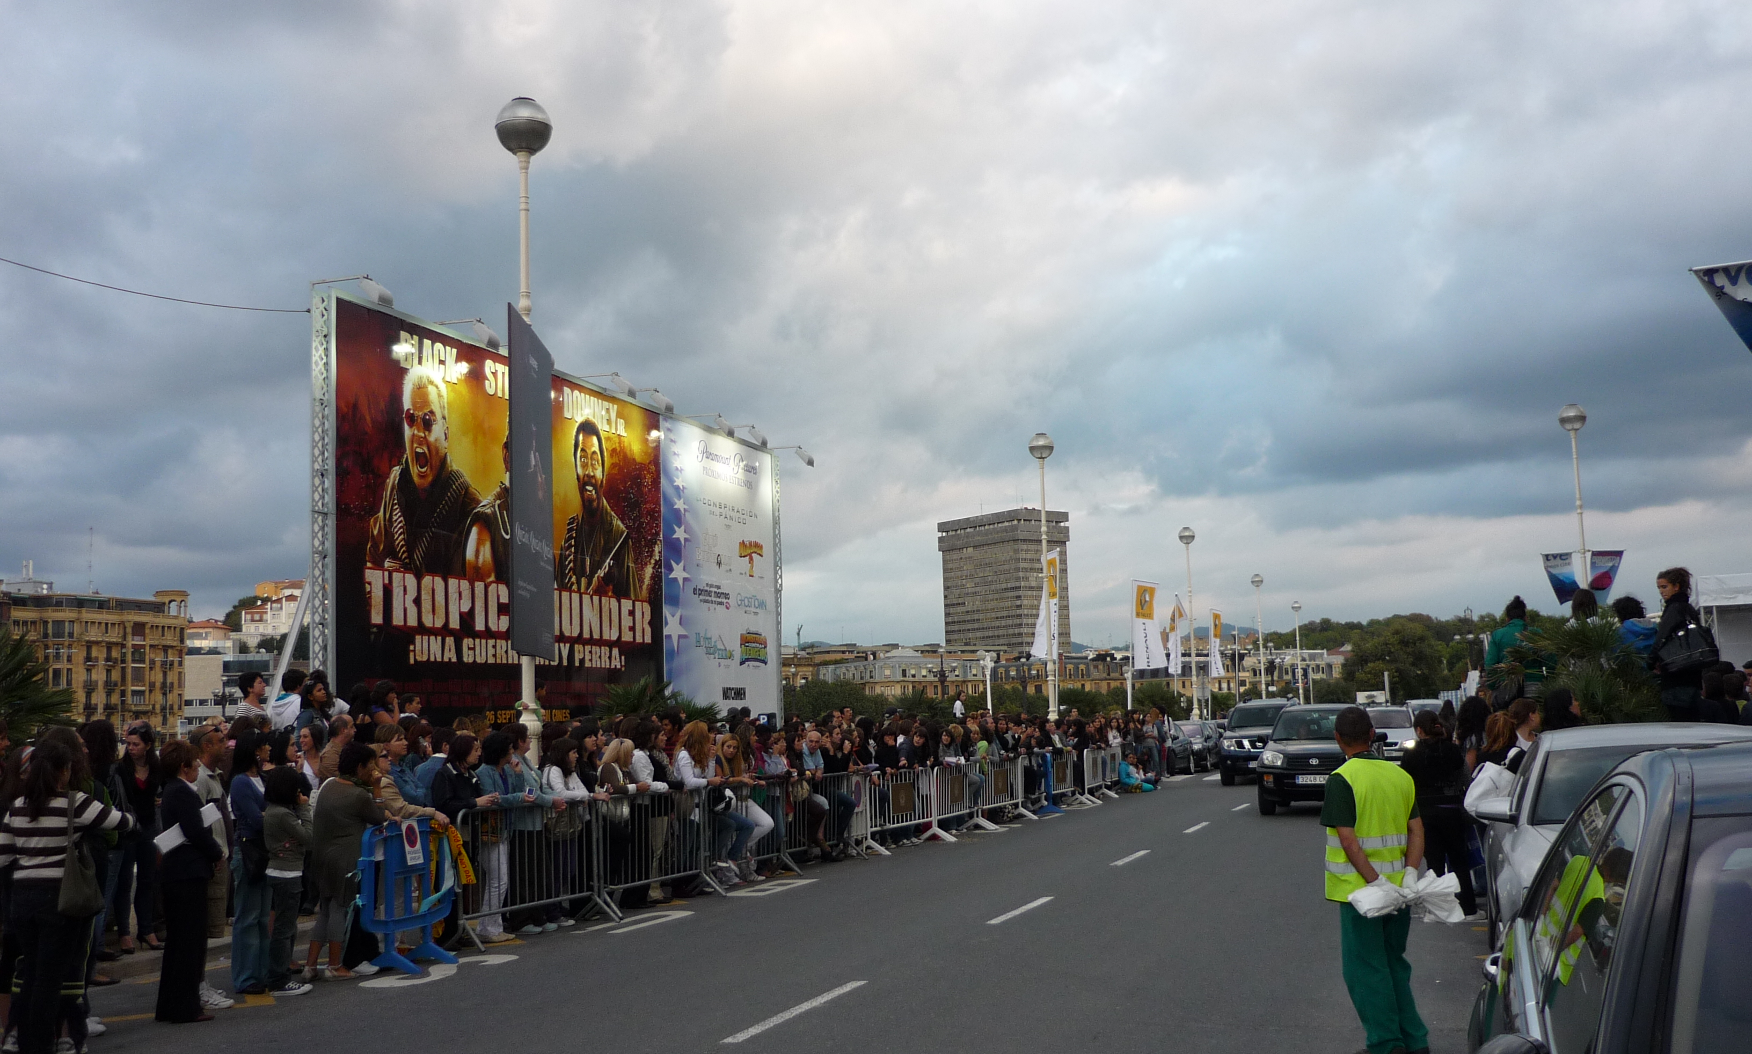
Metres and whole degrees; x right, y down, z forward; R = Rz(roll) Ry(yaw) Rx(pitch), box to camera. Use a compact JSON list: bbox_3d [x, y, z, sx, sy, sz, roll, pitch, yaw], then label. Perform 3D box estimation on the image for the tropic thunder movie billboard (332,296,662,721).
[{"bbox_3d":[-6.199,0.556,29.782,0.100,7.020,10.820,-5,-7,19],"label":"tropic thunder movie billboard"}]

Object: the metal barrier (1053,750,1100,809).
[{"bbox_3d":[3.537,4.680,30.795,0.550,1.020,2.100,-5,-7,19],"label":"metal barrier"}]

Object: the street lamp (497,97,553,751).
[{"bbox_3d":[-4.072,-0.637,19.568,0.660,9.115,0.660,-4,-7,19],"label":"street lamp"}]

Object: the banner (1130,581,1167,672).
[{"bbox_3d":[9.717,3.488,59.588,1.450,3.200,0.200,1,-8,-28],"label":"banner"}]

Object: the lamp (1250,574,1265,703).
[{"bbox_3d":[21.728,7.204,93.864,0.660,9.115,0.660,-4,-7,19],"label":"lamp"}]

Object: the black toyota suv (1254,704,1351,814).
[{"bbox_3d":[7.134,3.629,26.550,1.770,1.680,4.150,-4,-7,19],"label":"black toyota suv"}]

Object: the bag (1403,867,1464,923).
[{"bbox_3d":[2.505,1.660,7.500,0.270,0.240,0.180,-2,-7,0],"label":"bag"}]

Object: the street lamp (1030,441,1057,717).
[{"bbox_3d":[4.463,1.995,42.927,0.660,8.970,0.660,-5,-7,19],"label":"street lamp"}]

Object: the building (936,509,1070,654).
[{"bbox_3d":[46.346,33.632,586.241,24.000,72.000,40.000,3,-9,-39],"label":"building"}]

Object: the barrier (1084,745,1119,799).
[{"bbox_3d":[4.346,4.921,33.042,0.550,1.020,2.100,-5,-7,19],"label":"barrier"}]

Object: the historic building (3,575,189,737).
[{"bbox_3d":[-115.250,21.867,242.659,16.000,26.500,27.000,-7,-9,37],"label":"historic building"}]

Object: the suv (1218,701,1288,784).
[{"bbox_3d":[9.339,5.048,39.213,1.860,1.860,4.740,-5,-7,19],"label":"suv"}]

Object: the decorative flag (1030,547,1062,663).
[{"bbox_3d":[4.705,2.149,46.000,0.950,3.050,0.250,-7,-8,35],"label":"decorative flag"}]

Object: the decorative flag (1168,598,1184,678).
[{"bbox_3d":[11.810,4.314,65.800,0.750,3.150,0.450,-1,-7,-10],"label":"decorative flag"}]

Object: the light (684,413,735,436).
[{"bbox_3d":[-3.614,-2.250,36.598,1.050,0.500,0.500,-5,-7,19],"label":"light"}]

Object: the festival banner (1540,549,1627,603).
[{"bbox_3d":[18.277,1.290,43.136,1.996,1.379,0.100,-4,-7,19],"label":"festival banner"}]

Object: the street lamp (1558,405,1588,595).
[{"bbox_3d":[18.348,1.324,43.108,0.660,9.115,0.660,-4,-7,19],"label":"street lamp"}]

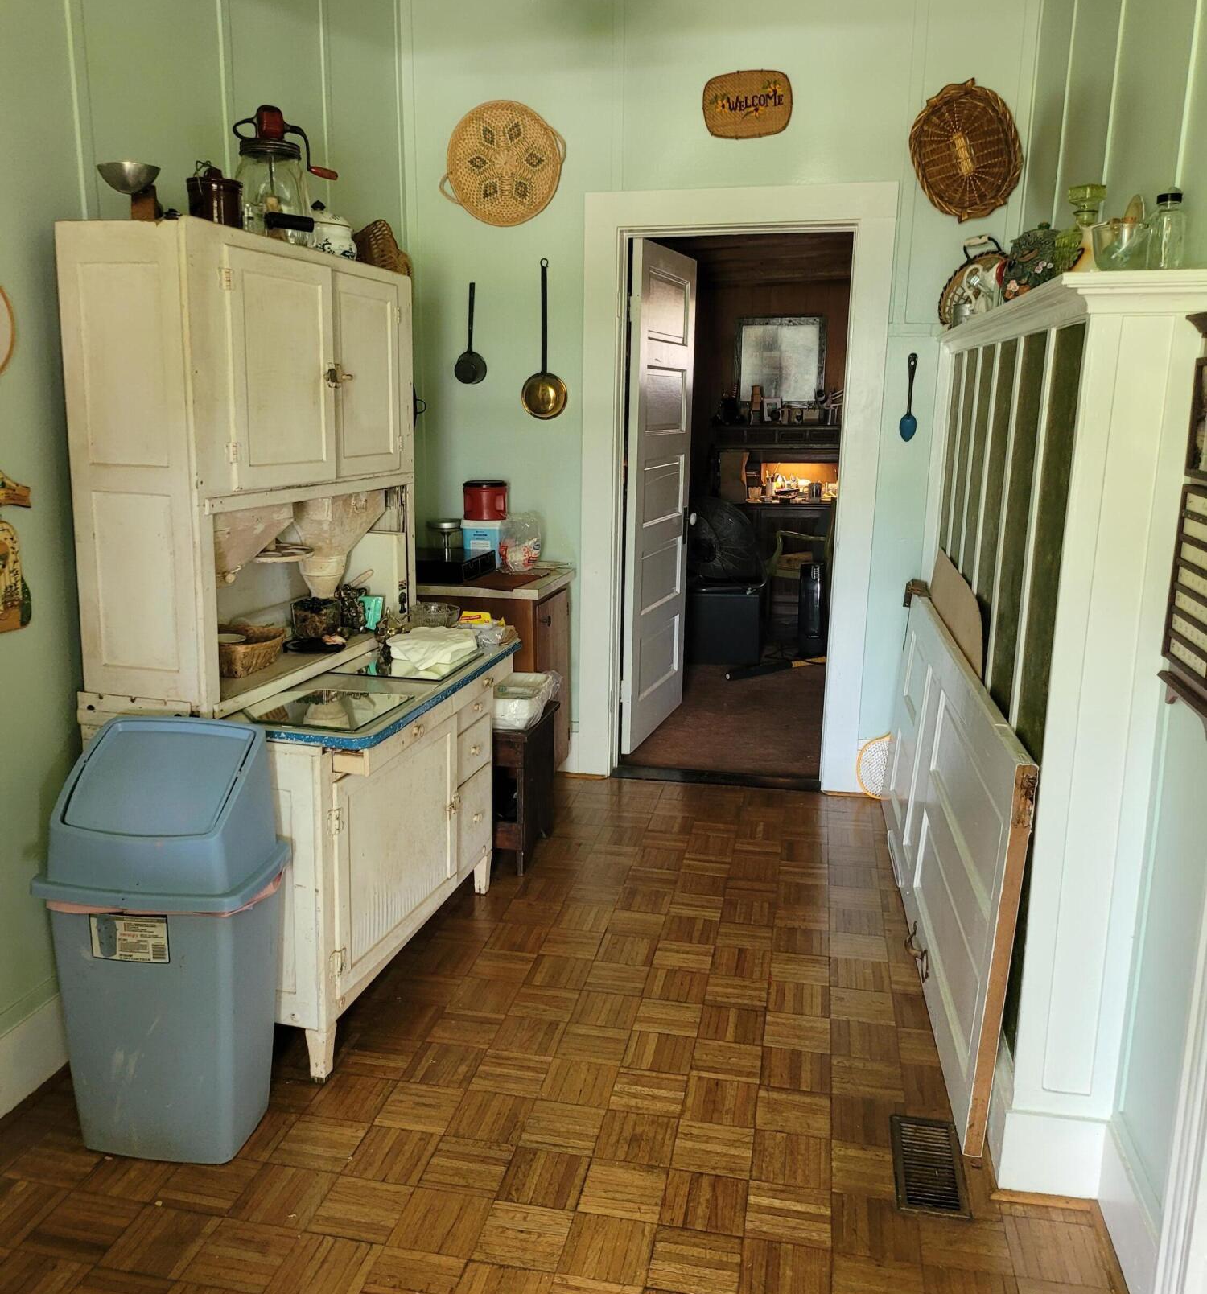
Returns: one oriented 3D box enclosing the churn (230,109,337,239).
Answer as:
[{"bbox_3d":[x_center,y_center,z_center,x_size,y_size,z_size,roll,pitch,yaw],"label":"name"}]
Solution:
[{"bbox_3d":[-0.761,-1.115,2.897,0.248,0.328,0.184,-3,14,-14],"label":"churn"}]

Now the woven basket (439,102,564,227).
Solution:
[{"bbox_3d":[-0.360,-1.709,4.277,0.447,0.417,0.070,3,14,10],"label":"woven basket"}]

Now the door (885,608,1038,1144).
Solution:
[{"bbox_3d":[0.905,0.398,3.273,0.038,0.789,2.055,6,13,8],"label":"door"}]

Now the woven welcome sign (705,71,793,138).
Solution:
[{"bbox_3d":[0.489,-1.835,4.092,0.300,0.210,0.025,2,12,11],"label":"woven welcome sign"}]

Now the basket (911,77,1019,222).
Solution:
[{"bbox_3d":[1.193,-1.628,3.976,0.340,0.437,0.070,-10,9,13],"label":"basket"}]

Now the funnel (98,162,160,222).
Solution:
[{"bbox_3d":[-0.980,-0.934,2.516,0.154,0.134,0.154,4,14,14],"label":"funnel"}]

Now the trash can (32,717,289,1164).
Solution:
[{"bbox_3d":[-0.871,0.597,2.480,0.408,0.870,0.328,3,14,9],"label":"trash can"}]

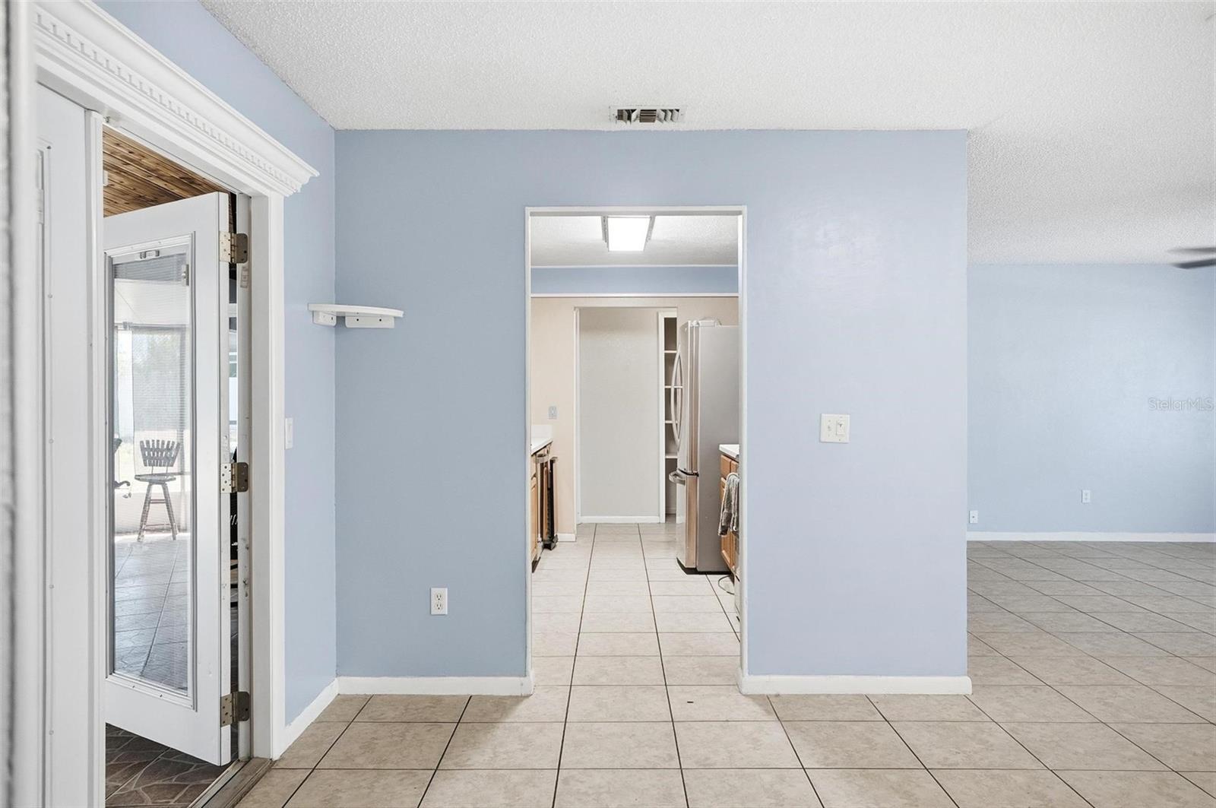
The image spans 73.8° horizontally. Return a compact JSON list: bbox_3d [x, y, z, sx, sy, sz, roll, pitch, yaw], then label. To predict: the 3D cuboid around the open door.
[{"bbox_3d":[-1.702,0.259,3.047,0.850,1.987,0.045,0,0,31],"label":"open door"}]

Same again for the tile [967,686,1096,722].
[{"bbox_3d":[1.727,1.249,3.365,0.413,0.010,0.400,0,1,1],"label":"tile"}]

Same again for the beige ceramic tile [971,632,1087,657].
[{"bbox_3d":[2.154,1.239,4.162,0.413,0.010,0.400,0,1,1],"label":"beige ceramic tile"}]

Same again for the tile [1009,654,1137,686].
[{"bbox_3d":[2.164,1.248,3.782,0.425,0.010,0.402,0,0,0],"label":"tile"}]

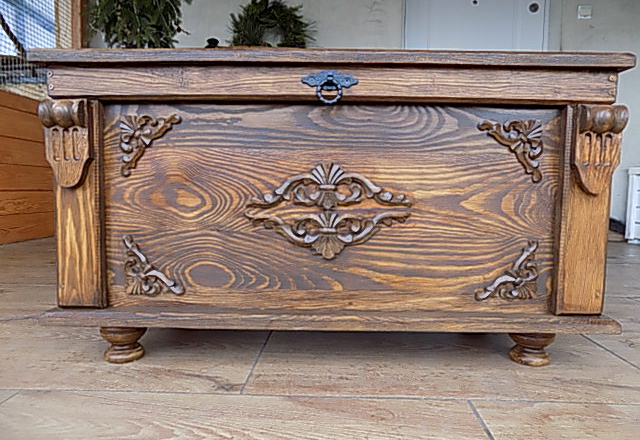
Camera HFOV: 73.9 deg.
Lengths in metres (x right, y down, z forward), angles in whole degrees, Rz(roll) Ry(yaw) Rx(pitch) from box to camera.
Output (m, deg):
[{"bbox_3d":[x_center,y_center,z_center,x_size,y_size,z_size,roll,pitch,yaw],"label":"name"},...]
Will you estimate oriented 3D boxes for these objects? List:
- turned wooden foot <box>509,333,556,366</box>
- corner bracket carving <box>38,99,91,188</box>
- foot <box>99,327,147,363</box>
[{"bbox_3d":[0.351,0.202,0.703,0.073,0.063,0.073,1,5,0],"label":"turned wooden foot"},{"bbox_3d":[-0.385,-0.115,0.647,0.069,0.133,0.034,1,5,0],"label":"corner bracket carving"},{"bbox_3d":[-0.327,0.194,0.709,0.073,0.063,0.073,1,5,0],"label":"foot"}]

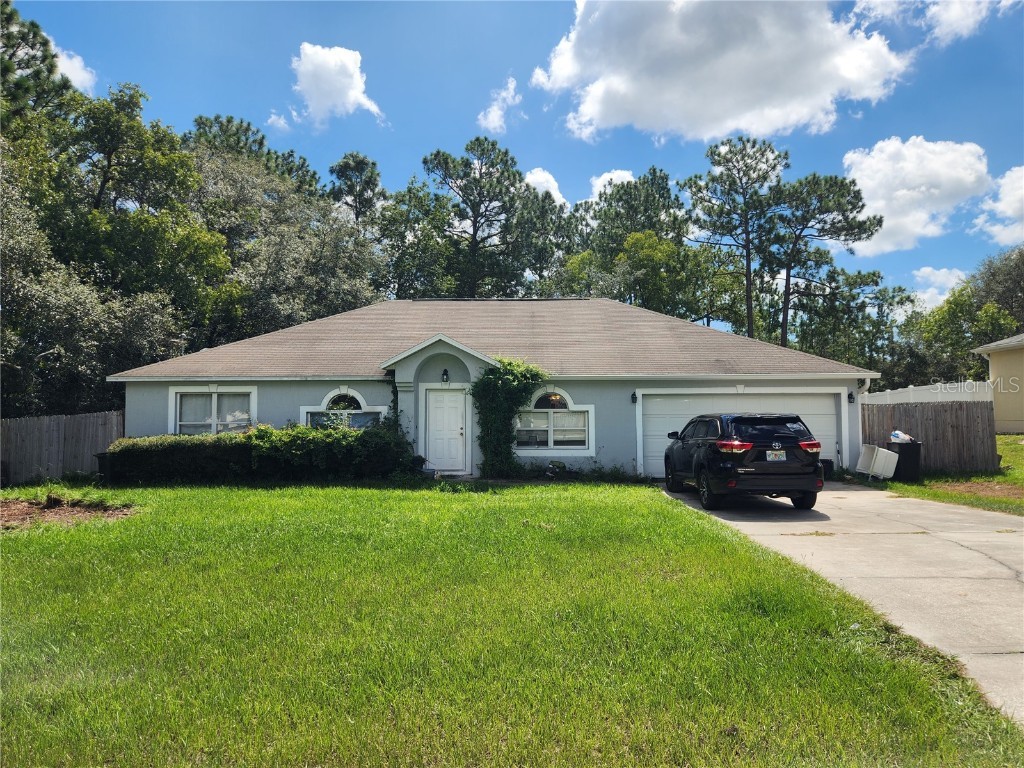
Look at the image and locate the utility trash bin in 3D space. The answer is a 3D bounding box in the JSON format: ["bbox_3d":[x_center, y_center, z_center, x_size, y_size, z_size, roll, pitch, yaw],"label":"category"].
[{"bbox_3d":[9.520,1.867,16.438,0.620,0.980,0.640,0,-2,7],"label":"utility trash bin"}]

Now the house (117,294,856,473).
[{"bbox_3d":[-0.420,-0.104,22.122,18.700,5.350,11.600,0,-2,0],"label":"house"}]

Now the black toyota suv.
[{"bbox_3d":[4.260,1.374,13.155,1.930,1.730,4.870,0,-2,2],"label":"black toyota suv"}]

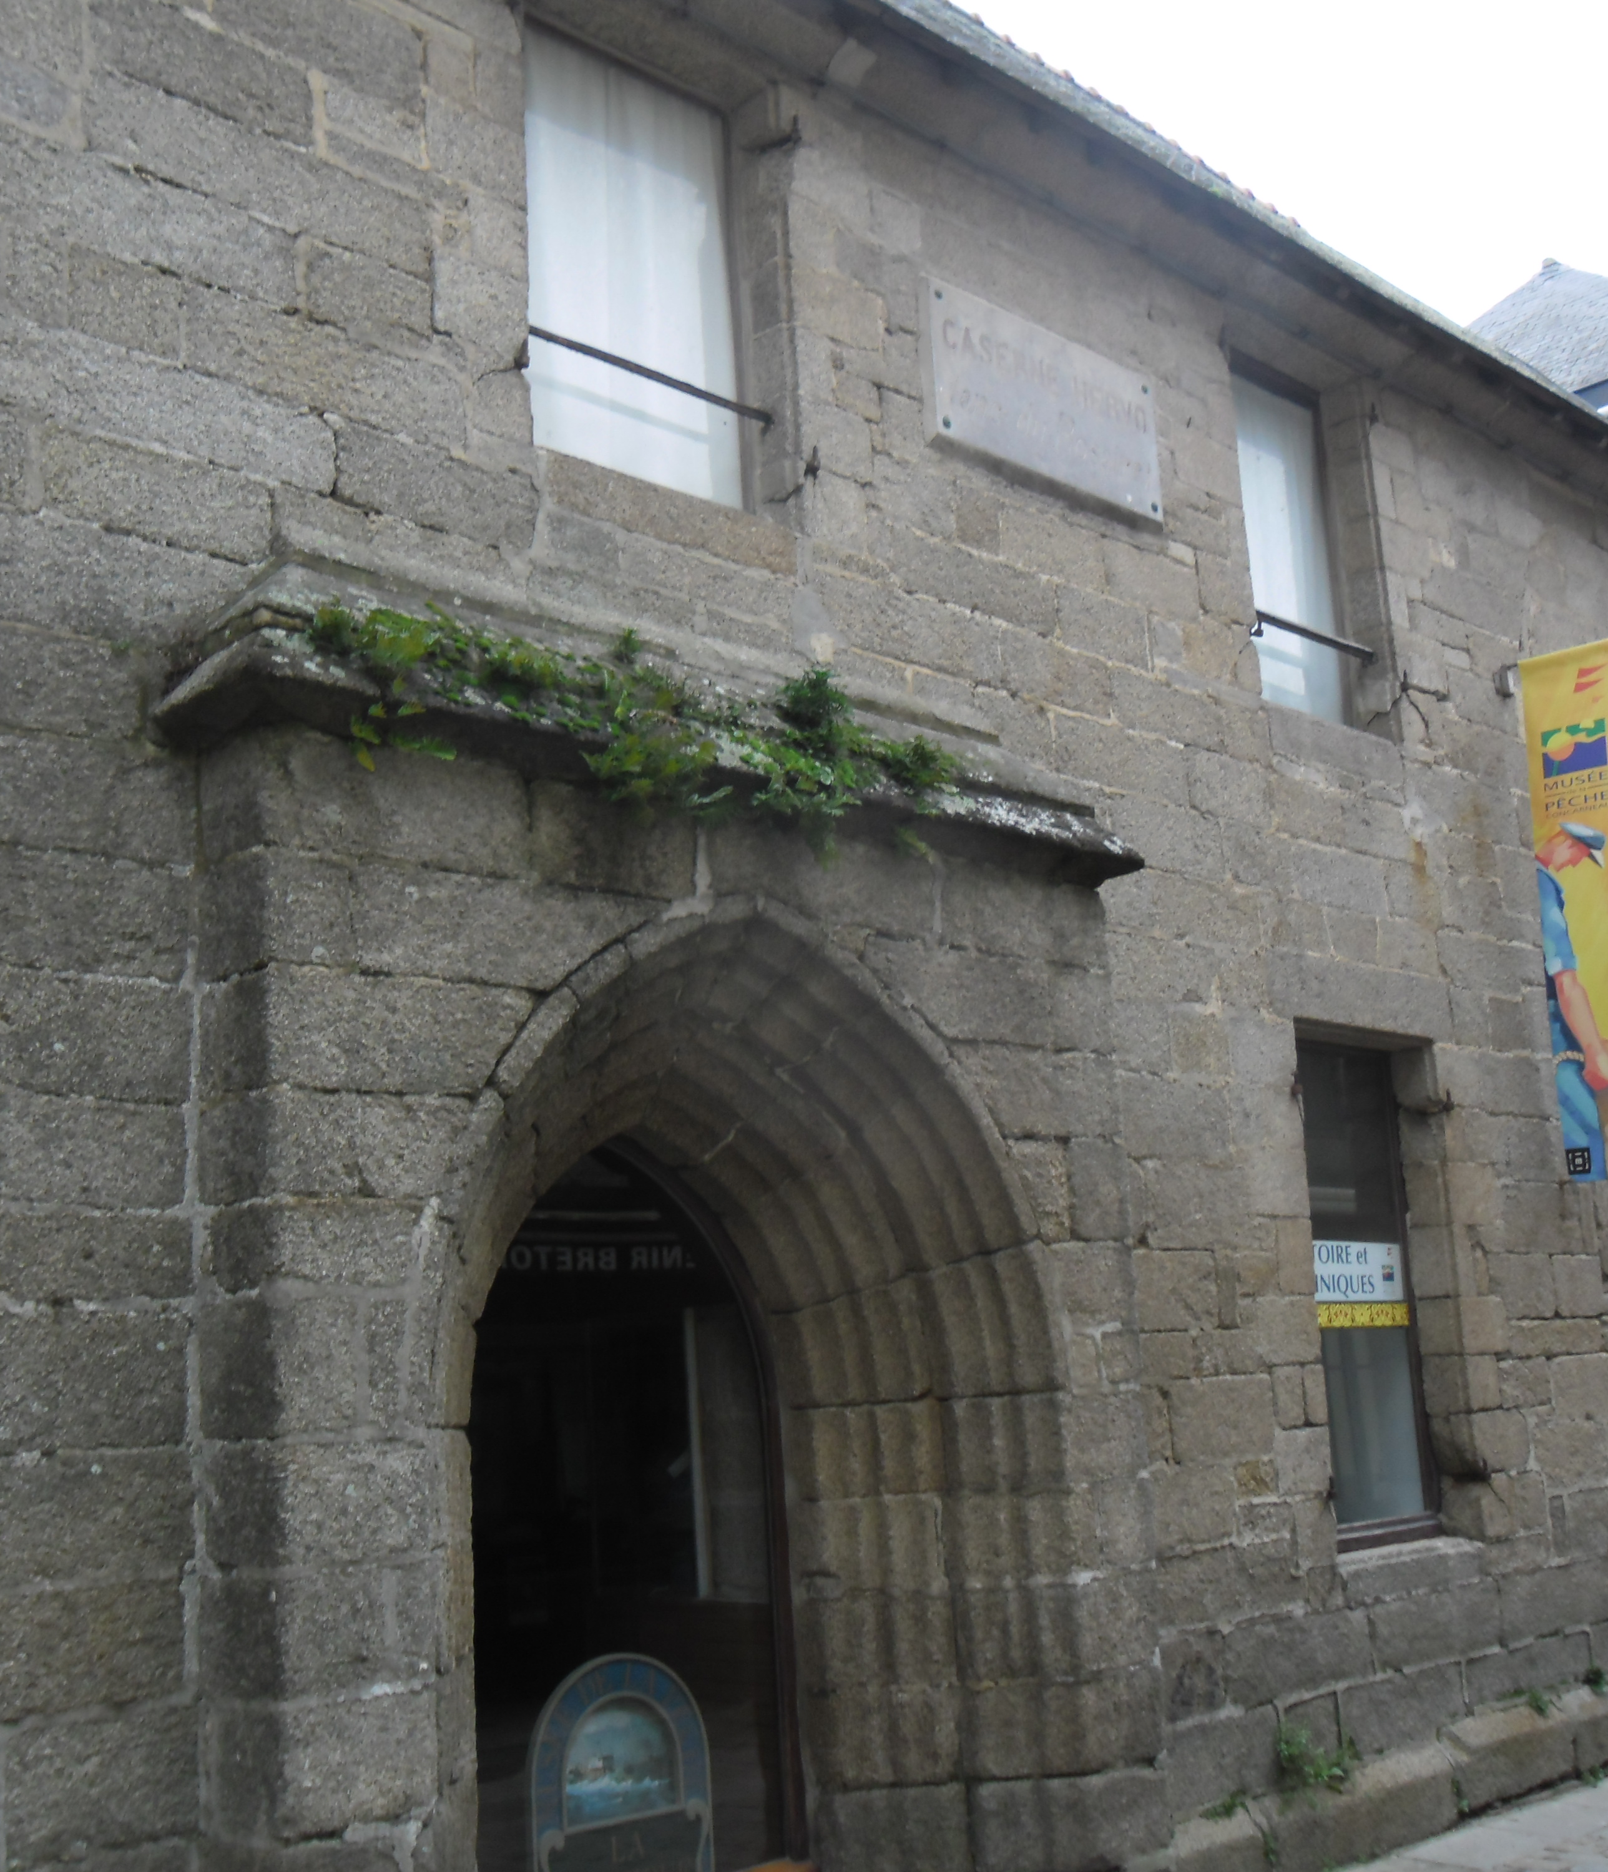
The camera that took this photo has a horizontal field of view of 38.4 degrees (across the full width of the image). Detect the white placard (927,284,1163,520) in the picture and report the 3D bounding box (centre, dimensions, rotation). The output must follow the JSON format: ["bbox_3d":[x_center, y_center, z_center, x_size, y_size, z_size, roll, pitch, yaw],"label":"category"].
[{"bbox_3d":[0.792,-1.722,7.534,0.060,0.520,1.170,-12,-14,43],"label":"white placard"}]

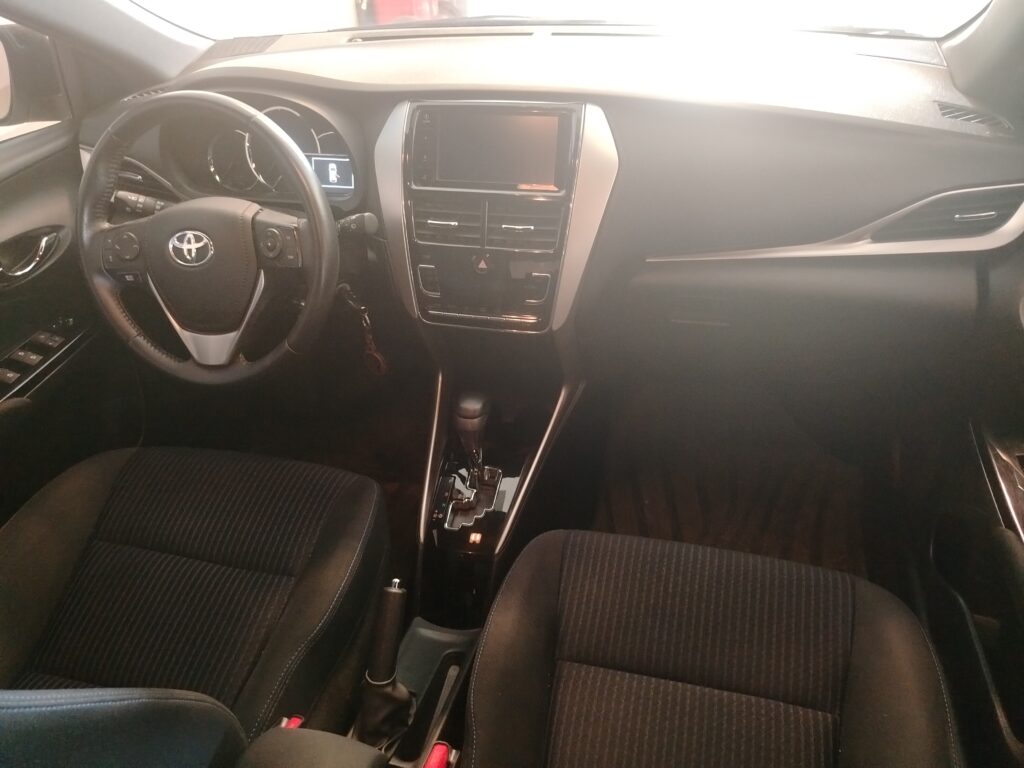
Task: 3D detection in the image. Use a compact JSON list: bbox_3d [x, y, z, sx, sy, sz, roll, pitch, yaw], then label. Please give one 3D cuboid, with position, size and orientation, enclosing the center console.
[{"bbox_3d":[-0.029,-0.225,0.963,0.236,0.292,0.065,6,13,11],"label":"center console"}]

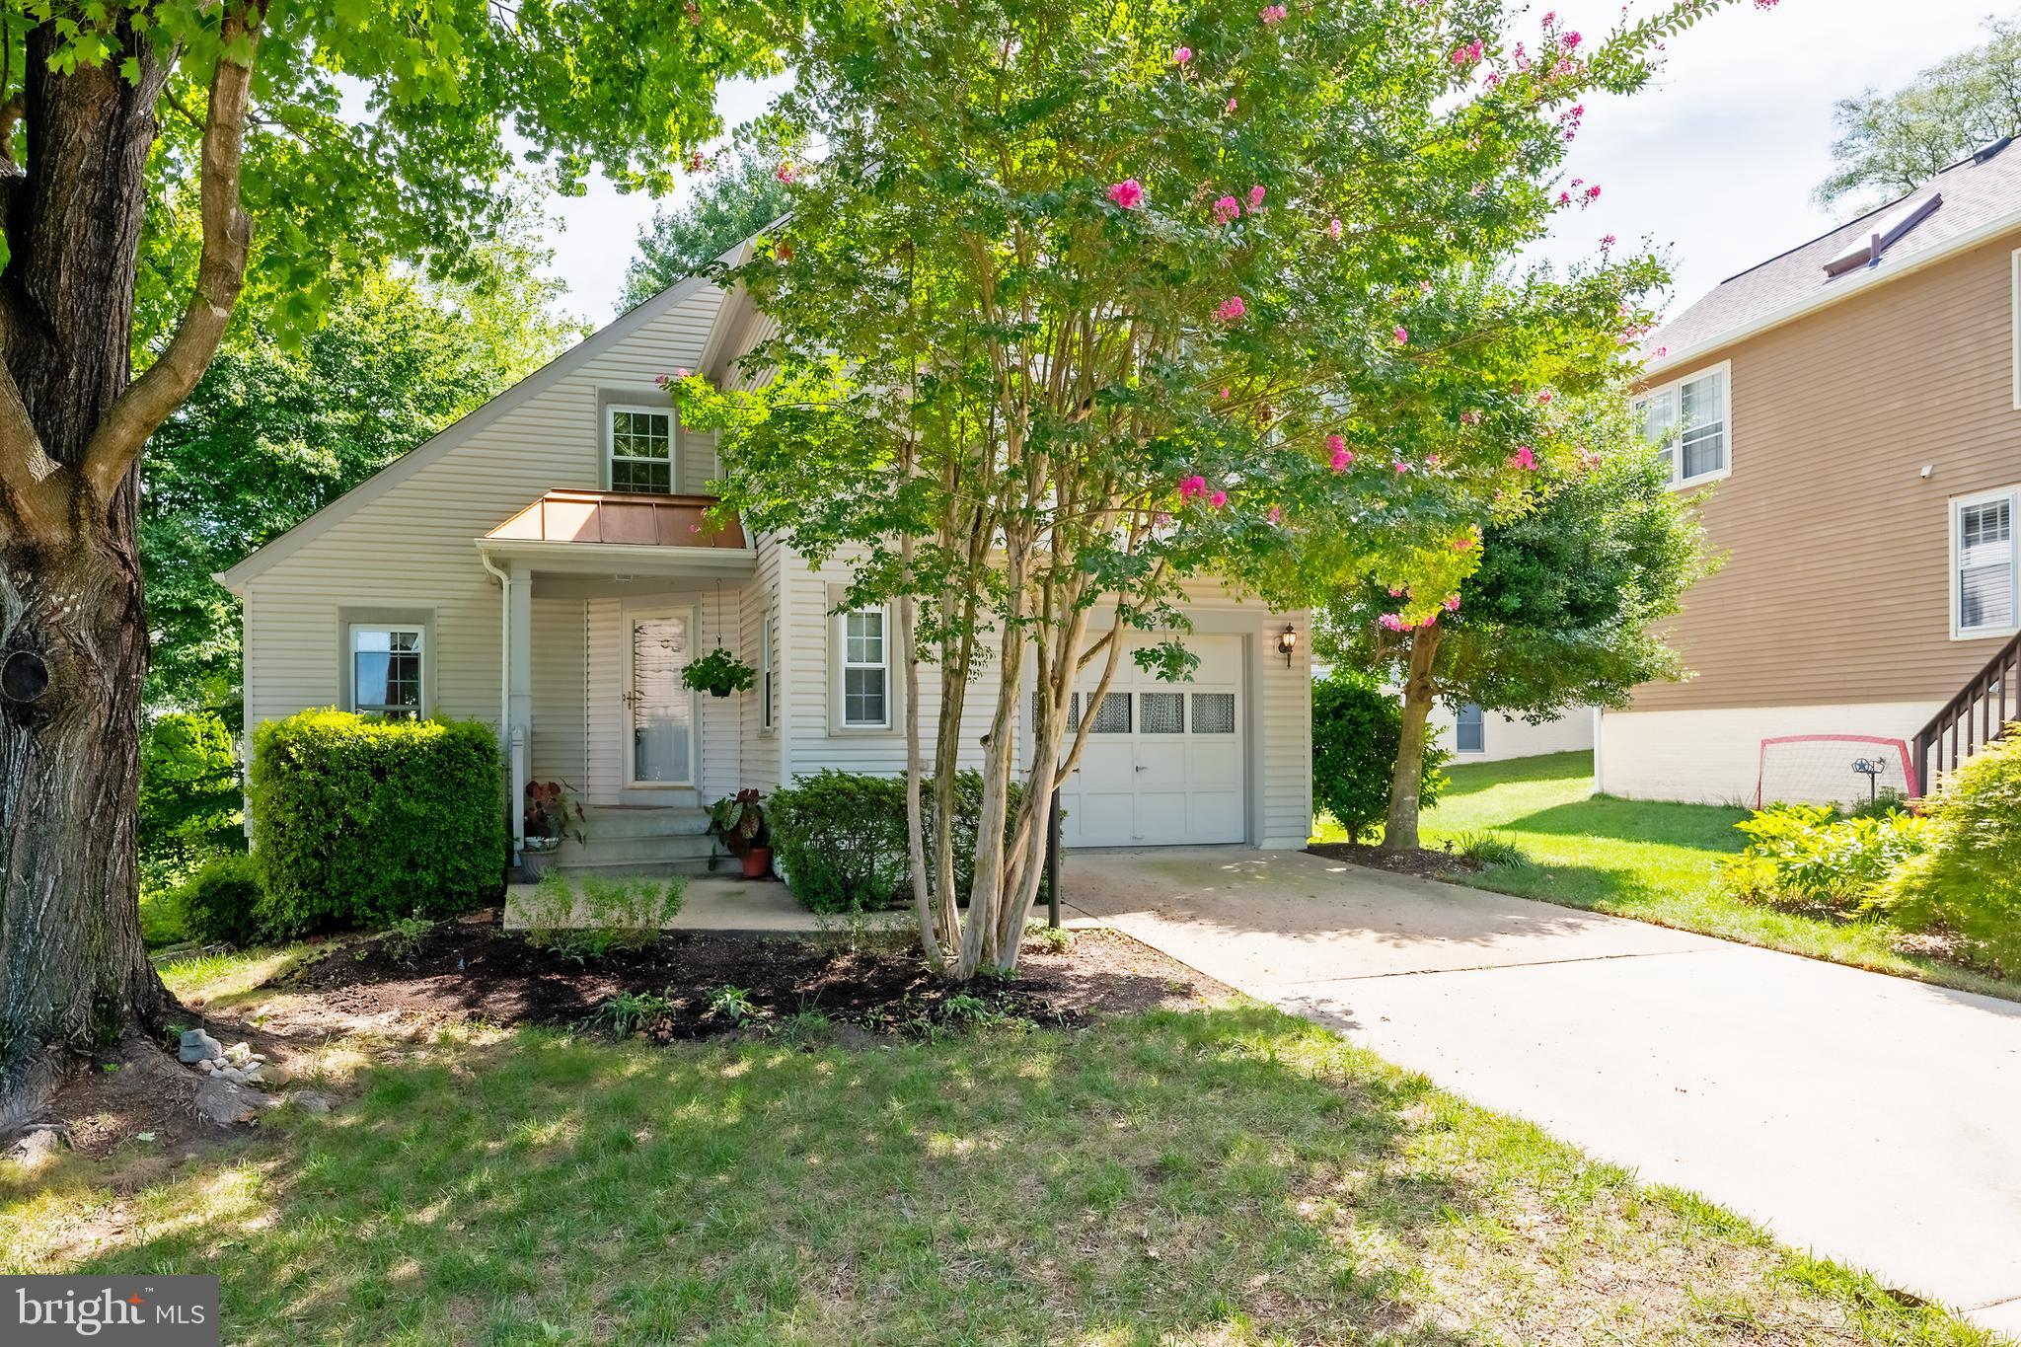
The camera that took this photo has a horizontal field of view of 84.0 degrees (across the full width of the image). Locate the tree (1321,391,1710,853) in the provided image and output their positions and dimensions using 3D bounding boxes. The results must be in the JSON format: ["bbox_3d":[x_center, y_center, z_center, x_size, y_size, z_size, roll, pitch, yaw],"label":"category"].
[{"bbox_3d":[5.300,-0.500,11.900,4.100,4.850,4.000,0,-3,0],"label":"tree"}]

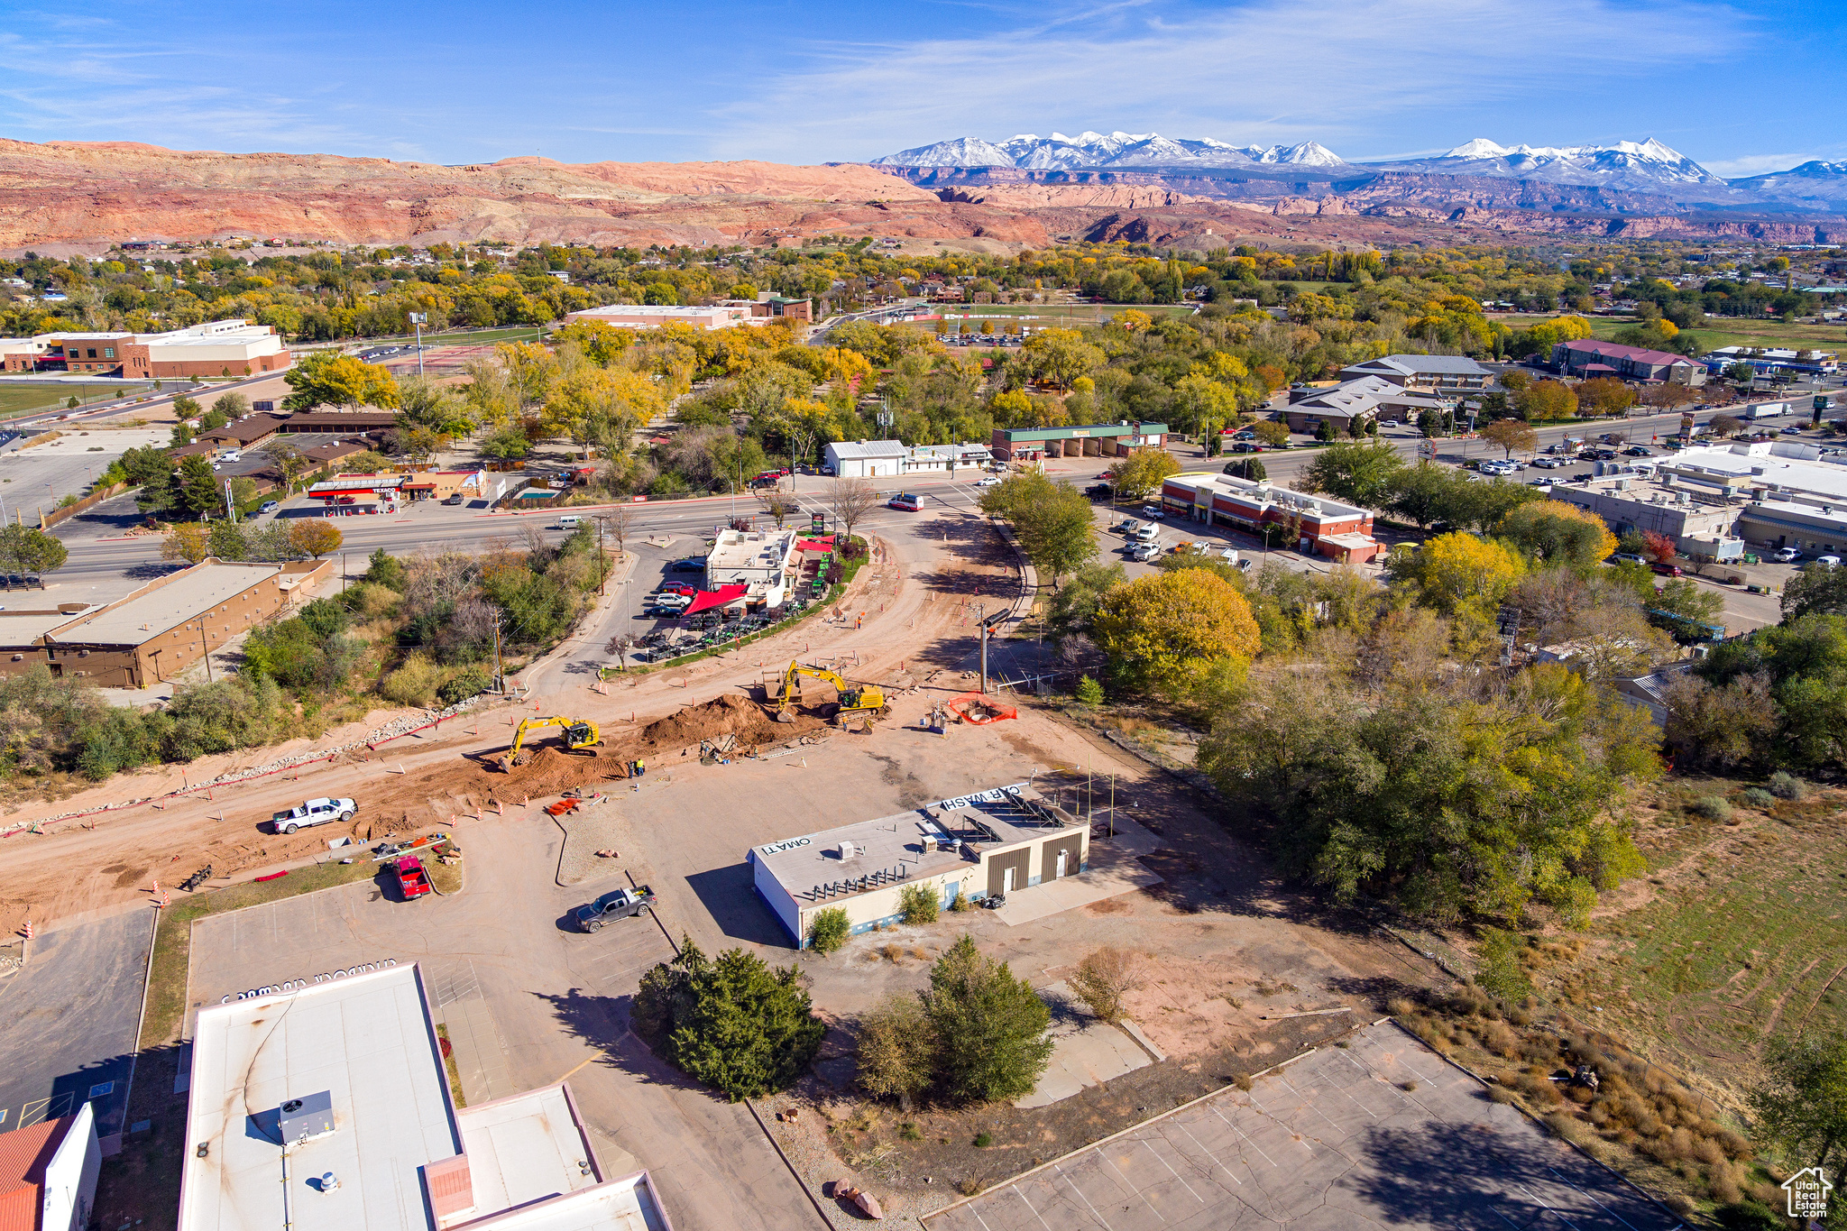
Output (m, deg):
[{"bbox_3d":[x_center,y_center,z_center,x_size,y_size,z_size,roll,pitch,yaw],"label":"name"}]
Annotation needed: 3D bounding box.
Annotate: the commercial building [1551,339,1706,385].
[{"bbox_3d":[280.340,-102.740,473.710,20.500,10.600,67.000,0,18,-3],"label":"commercial building"}]

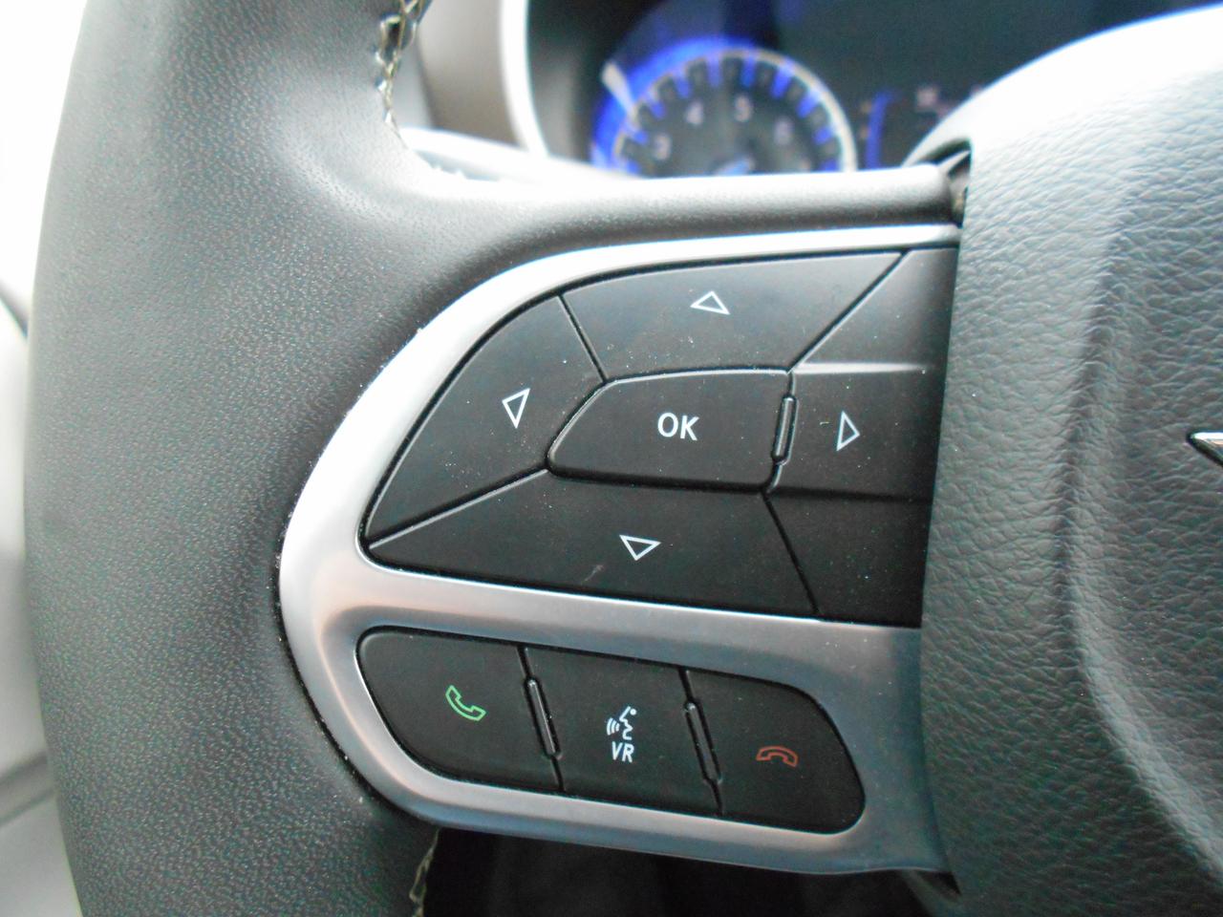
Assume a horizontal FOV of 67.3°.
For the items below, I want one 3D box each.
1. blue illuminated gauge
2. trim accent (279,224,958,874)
[{"bbox_3d":[0.041,-0.100,0.323,0.092,0.092,0.020,0,8,0],"label":"blue illuminated gauge"},{"bbox_3d":[0.001,0.012,0.119,0.087,0.083,0.020,0,0,0],"label":"trim accent"}]

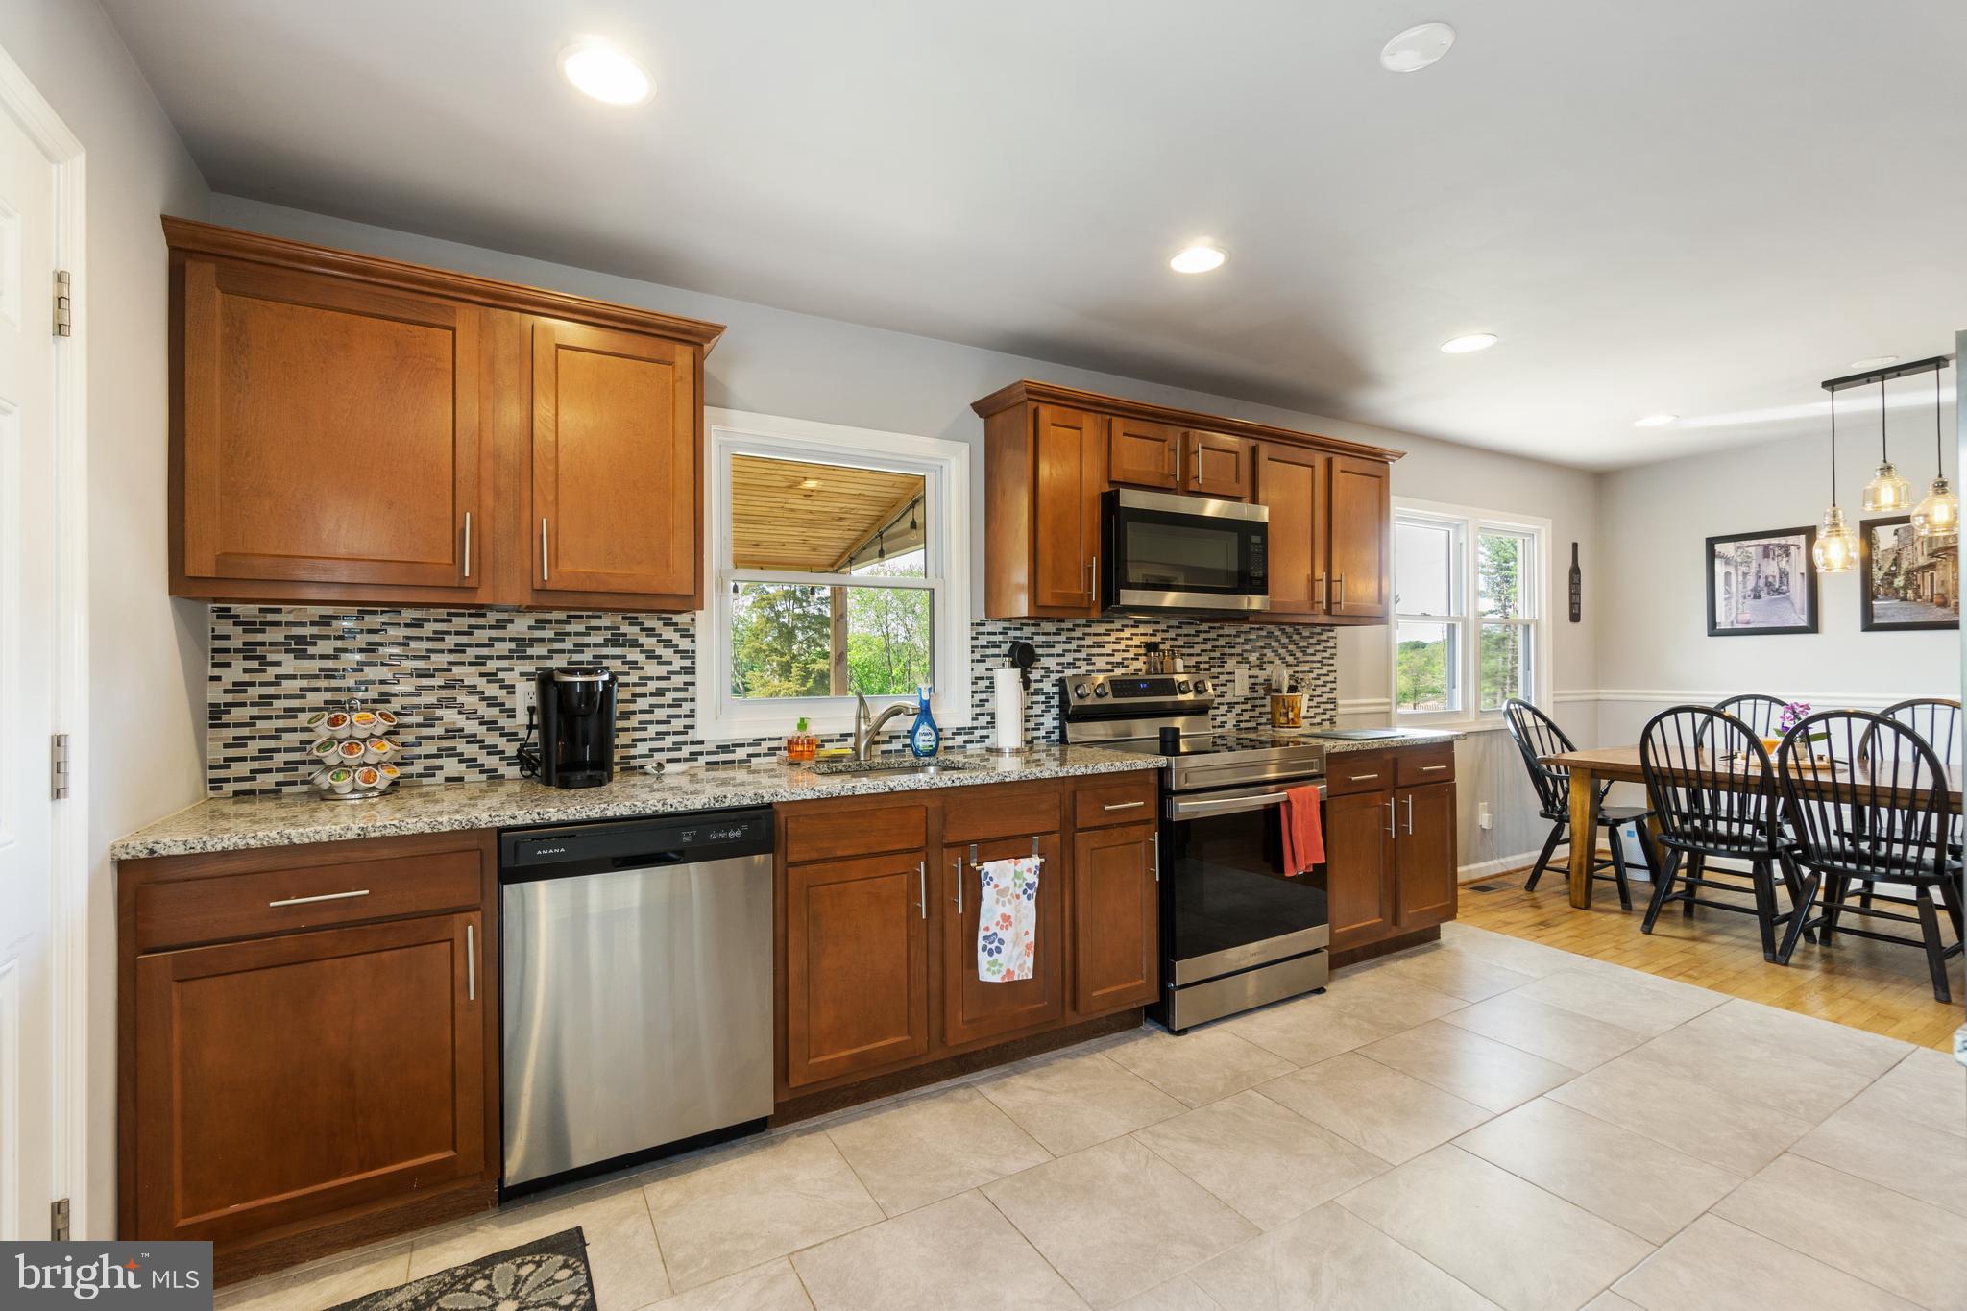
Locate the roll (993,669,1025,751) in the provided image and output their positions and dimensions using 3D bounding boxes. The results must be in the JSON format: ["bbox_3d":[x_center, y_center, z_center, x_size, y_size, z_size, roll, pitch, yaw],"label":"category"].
[{"bbox_3d":[0.089,0.199,2.969,0.107,0.285,0.107,-1,-1,0],"label":"roll"}]

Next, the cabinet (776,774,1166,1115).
[{"bbox_3d":[-0.123,0.828,2.687,1.290,0.876,0.625,0,-1,-30],"label":"cabinet"}]

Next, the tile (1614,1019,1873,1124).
[{"bbox_3d":[2.291,1.242,2.456,0.470,0.010,0.446,0,-1,-29],"label":"tile"}]

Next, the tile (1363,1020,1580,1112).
[{"bbox_3d":[1.472,1.253,2.512,0.446,0.010,0.446,0,-1,-29],"label":"tile"}]

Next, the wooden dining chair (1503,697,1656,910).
[{"bbox_3d":[3.230,0.756,4.437,0.570,1.010,0.620,0,-1,-30],"label":"wooden dining chair"}]

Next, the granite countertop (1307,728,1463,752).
[{"bbox_3d":[1.548,0.375,3.653,0.940,0.035,0.650,0,-1,-30],"label":"granite countertop"}]

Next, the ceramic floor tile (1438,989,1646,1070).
[{"bbox_3d":[1.865,1.252,2.732,0.446,0.010,0.446,0,-1,-29],"label":"ceramic floor tile"}]

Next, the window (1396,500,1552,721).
[{"bbox_3d":[2.882,-0.214,4.800,1.640,1.285,0.100,0,-1,-30],"label":"window"}]

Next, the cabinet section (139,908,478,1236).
[{"bbox_3d":[-1.322,0.838,1.645,0.545,0.568,0.025,0,-1,-30],"label":"cabinet section"}]

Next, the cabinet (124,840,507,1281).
[{"bbox_3d":[-1.479,0.825,1.914,0.602,0.876,0.625,0,-1,-30],"label":"cabinet"}]

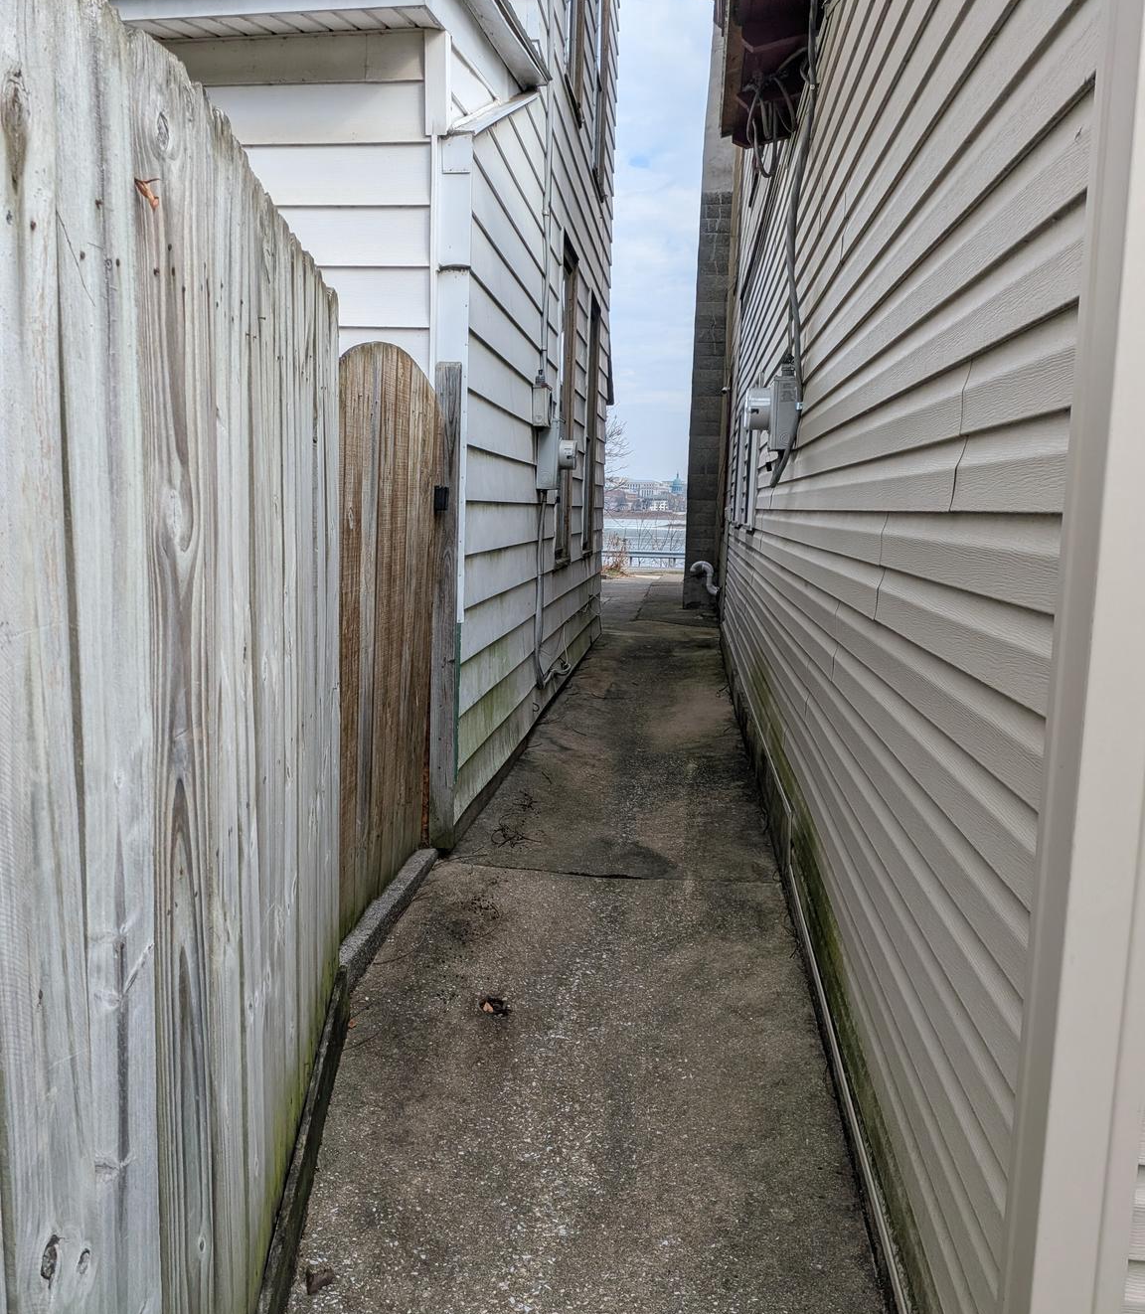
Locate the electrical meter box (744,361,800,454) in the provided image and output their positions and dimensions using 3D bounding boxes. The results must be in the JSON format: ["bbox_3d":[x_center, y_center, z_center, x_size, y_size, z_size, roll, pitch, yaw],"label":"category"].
[{"bbox_3d":[0.833,-1.018,4.393,0.187,0.338,0.205,2,8,6],"label":"electrical meter box"}]

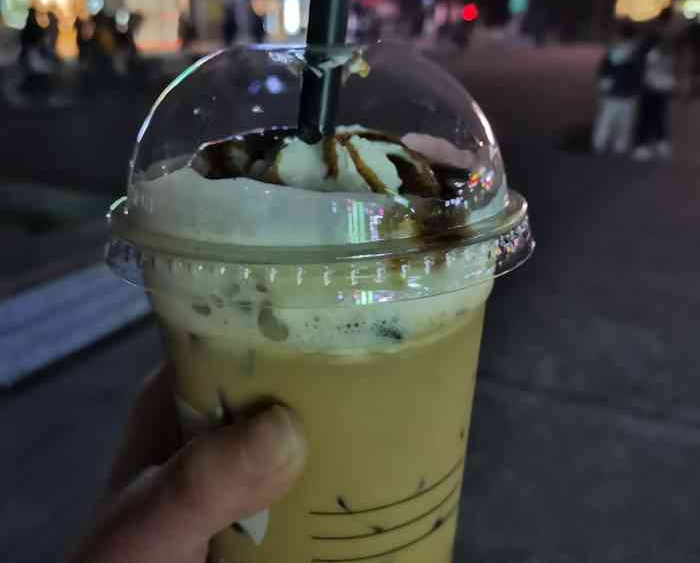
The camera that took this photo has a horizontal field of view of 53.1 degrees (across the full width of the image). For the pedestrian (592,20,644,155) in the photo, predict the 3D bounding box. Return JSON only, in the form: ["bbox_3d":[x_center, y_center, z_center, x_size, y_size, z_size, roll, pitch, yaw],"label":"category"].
[{"bbox_3d":[3.294,-2.366,8.622,0.480,1.600,0.340,10,22,19],"label":"pedestrian"}]

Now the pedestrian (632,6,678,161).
[{"bbox_3d":[3.660,-2.310,8.377,0.480,1.700,0.340,10,22,19],"label":"pedestrian"}]

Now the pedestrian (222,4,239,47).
[{"bbox_3d":[-4.939,-10.540,28.824,0.500,1.680,0.360,-5,22,-16],"label":"pedestrian"}]

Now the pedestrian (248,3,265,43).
[{"bbox_3d":[-4.089,-11.238,30.551,0.500,1.680,0.360,-7,23,-22],"label":"pedestrian"}]

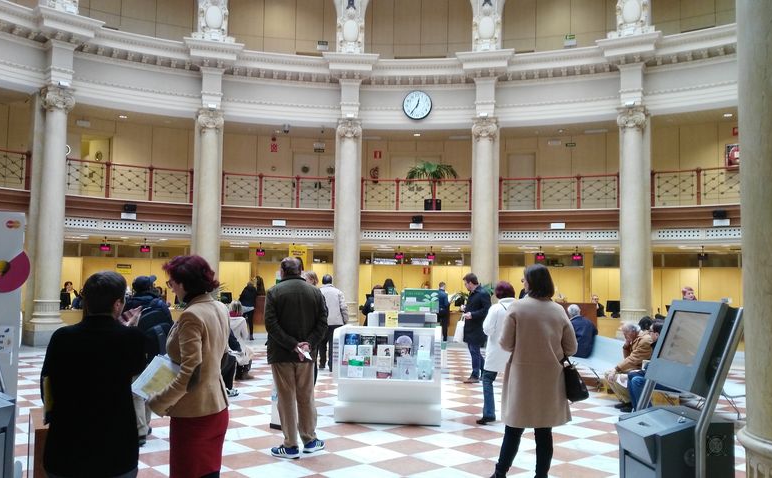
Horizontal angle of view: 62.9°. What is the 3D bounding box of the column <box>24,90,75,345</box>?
[{"bbox_3d":[-7.885,-0.550,14.893,0.750,6.030,0.820,4,-5,-36],"label":"column"}]

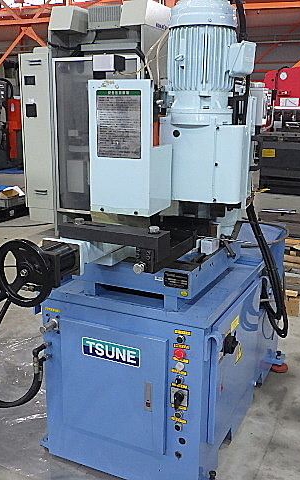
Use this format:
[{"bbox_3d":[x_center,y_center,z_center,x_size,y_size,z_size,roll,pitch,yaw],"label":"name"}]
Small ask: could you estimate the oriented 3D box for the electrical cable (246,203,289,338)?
[{"bbox_3d":[0.594,0.175,2.557,0.217,0.696,0.174,7,16,25],"label":"electrical cable"}]

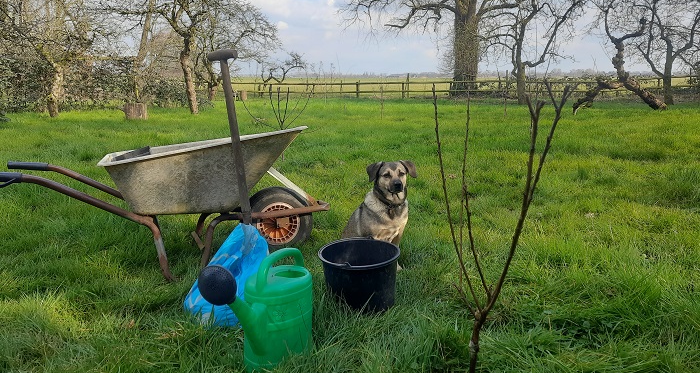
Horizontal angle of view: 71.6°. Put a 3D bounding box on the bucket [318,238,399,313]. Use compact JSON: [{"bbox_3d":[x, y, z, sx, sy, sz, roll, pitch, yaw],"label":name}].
[{"bbox_3d":[0.038,0.396,2.068,0.340,0.250,0.340,0,13,0],"label":"bucket"}]

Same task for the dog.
[{"bbox_3d":[0.125,0.141,2.492,0.280,0.590,0.500,-9,15,-34],"label":"dog"}]

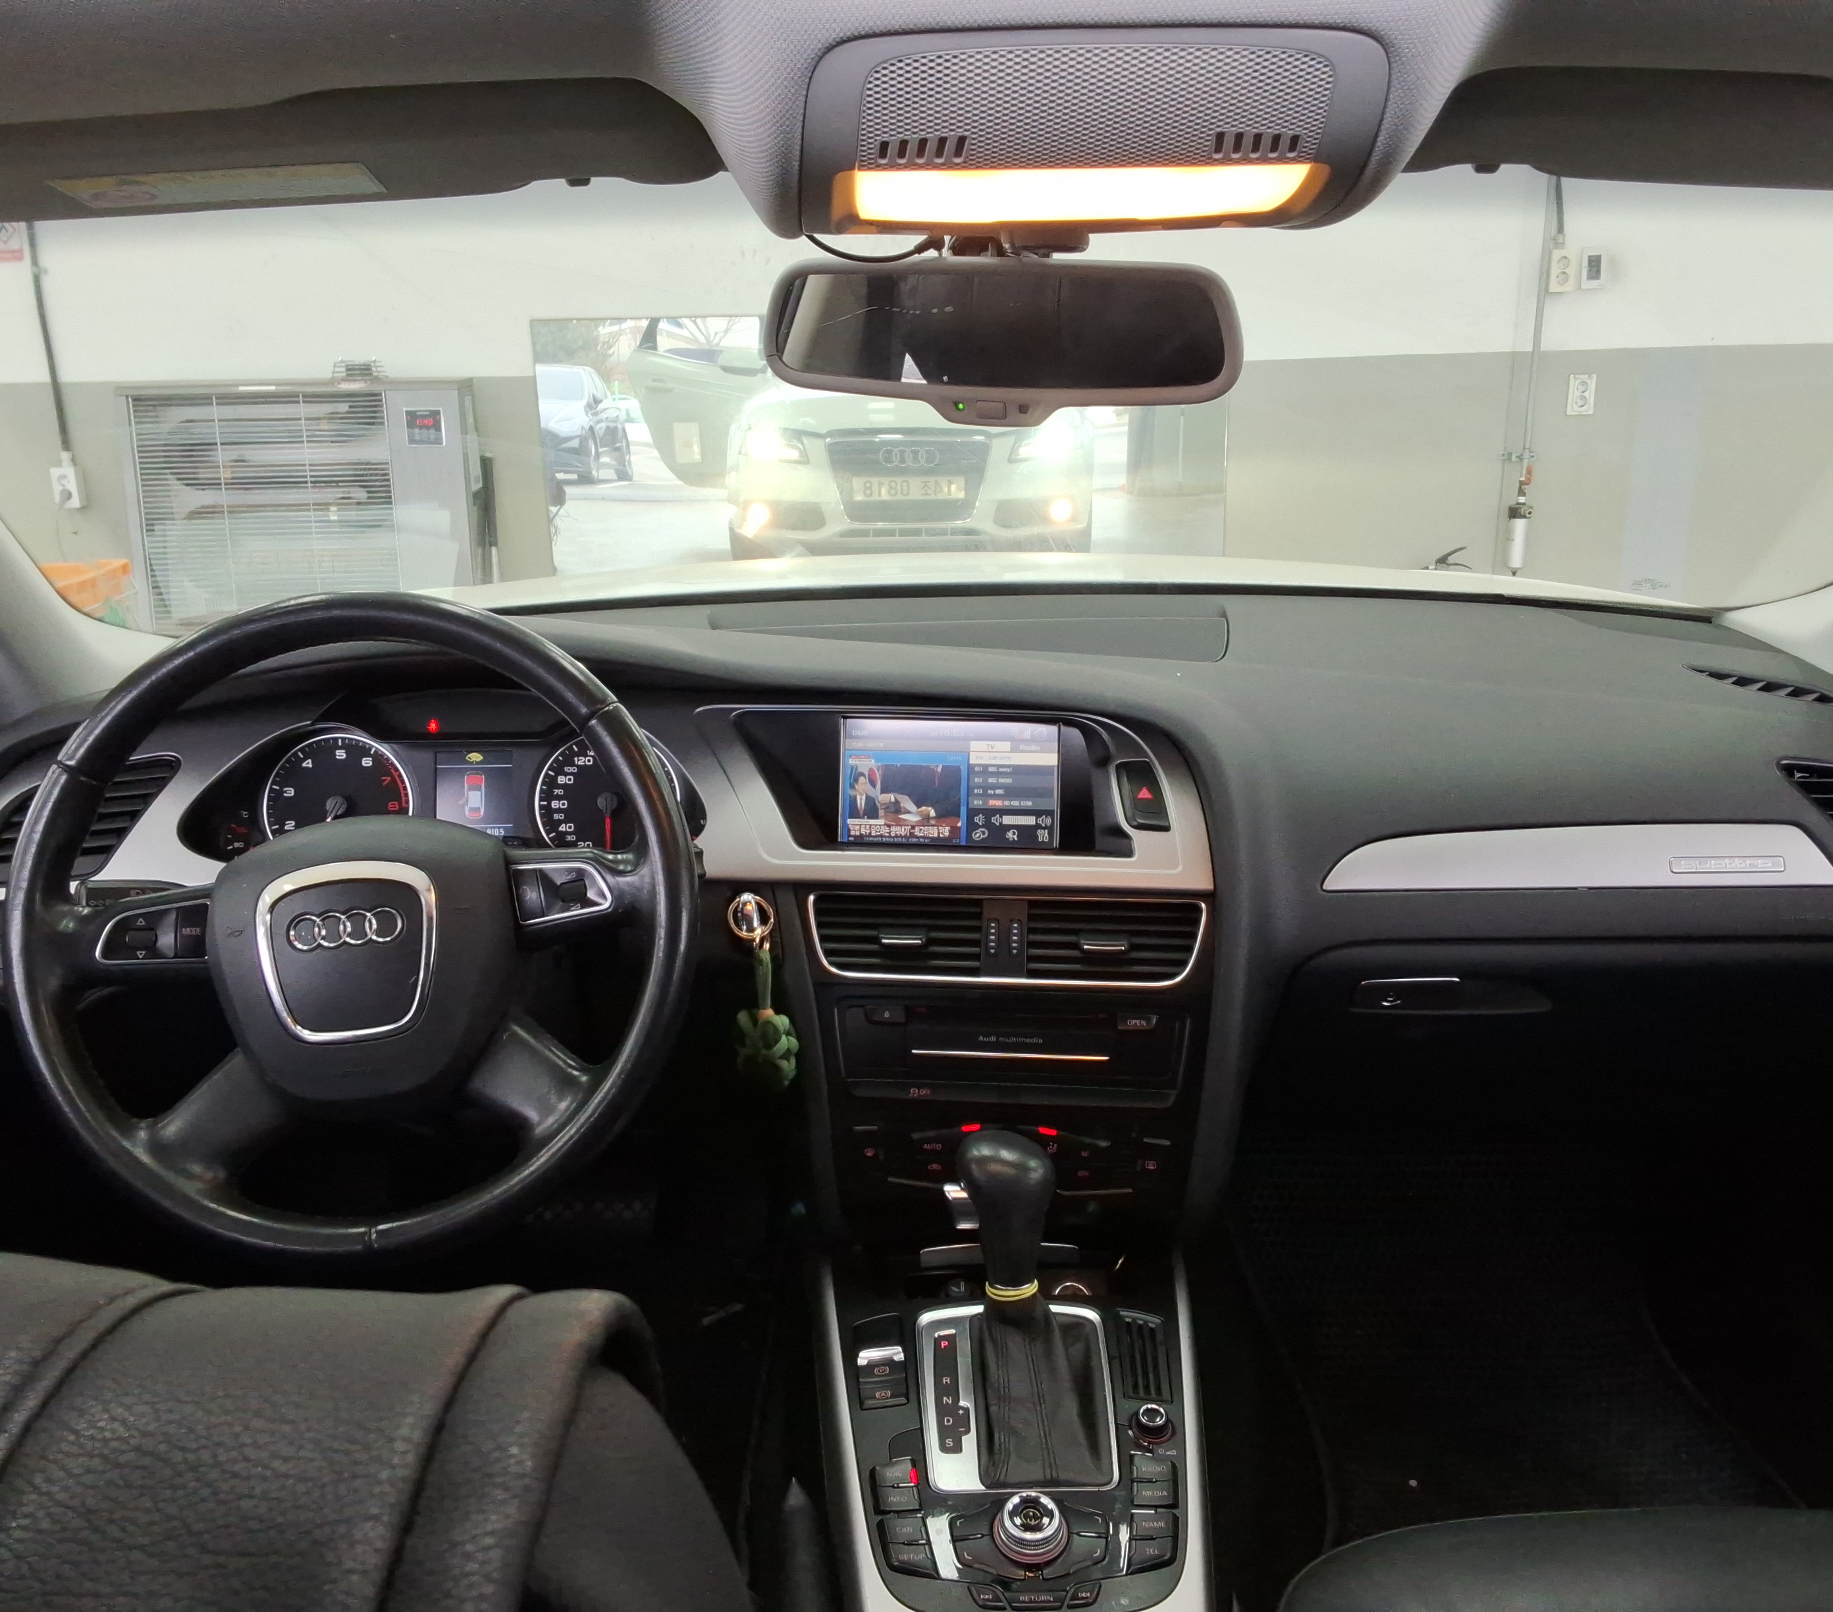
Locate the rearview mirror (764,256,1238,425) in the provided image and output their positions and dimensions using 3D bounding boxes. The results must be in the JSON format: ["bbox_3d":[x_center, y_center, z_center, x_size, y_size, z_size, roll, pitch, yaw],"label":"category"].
[{"bbox_3d":[0.043,-0.236,0.880,0.243,0.080,0.044,8,19,20],"label":"rearview mirror"}]

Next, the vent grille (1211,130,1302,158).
[{"bbox_3d":[0.141,-0.275,0.719,0.038,0.006,0.018,-2,-15,-2],"label":"vent grille"}]

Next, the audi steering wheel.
[{"bbox_3d":[-0.312,0.061,0.992,0.372,0.372,0.100,-6,-10,-8],"label":"audi steering wheel"}]

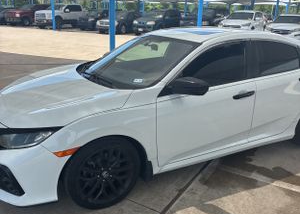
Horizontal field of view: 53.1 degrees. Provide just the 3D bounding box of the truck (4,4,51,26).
[{"bbox_3d":[-11.258,-8.982,29.092,1.980,1.900,5.600,10,20,22],"label":"truck"}]

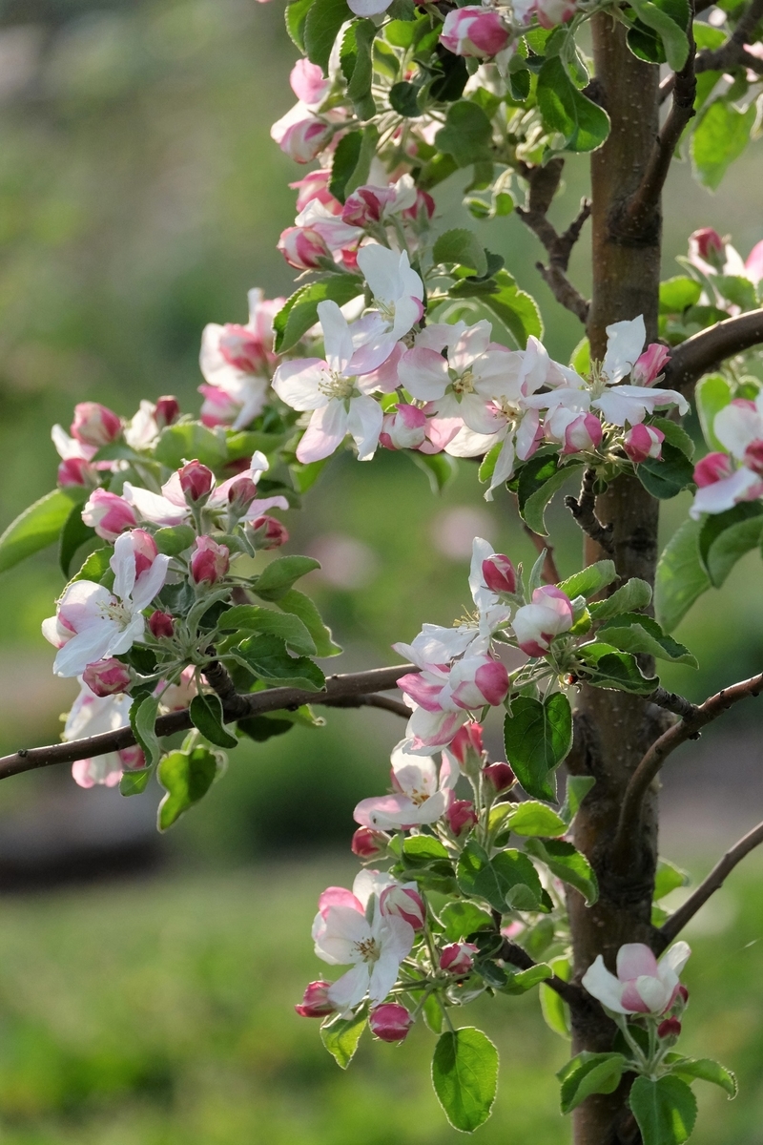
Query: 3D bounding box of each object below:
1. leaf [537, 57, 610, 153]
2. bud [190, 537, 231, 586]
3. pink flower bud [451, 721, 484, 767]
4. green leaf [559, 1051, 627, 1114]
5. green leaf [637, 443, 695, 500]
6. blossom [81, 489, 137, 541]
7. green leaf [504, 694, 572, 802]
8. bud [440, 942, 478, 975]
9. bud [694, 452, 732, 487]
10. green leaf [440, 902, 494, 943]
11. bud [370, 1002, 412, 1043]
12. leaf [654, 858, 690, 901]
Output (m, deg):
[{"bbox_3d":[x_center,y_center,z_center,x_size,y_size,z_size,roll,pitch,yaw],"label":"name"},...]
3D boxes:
[{"bbox_3d":[0.065,-0.160,2.350,0.024,0.033,0.012,-11,0,-6],"label":"leaf"},{"bbox_3d":[-0.060,-0.004,2.390,0.014,0.017,0.014,3,9,0],"label":"bud"},{"bbox_3d":[0.026,0.053,2.115,0.011,0.015,0.011,5,0,0],"label":"pink flower bud"},{"bbox_3d":[0.073,0.175,2.360,0.026,0.013,0.016,-40,29,-15],"label":"green leaf"},{"bbox_3d":[0.100,-0.035,2.410,0.026,0.021,0.008,22,-28,12],"label":"green leaf"},{"bbox_3d":[-0.083,-0.018,2.100,0.018,0.013,0.013,26,0,-14],"label":"blossom"},{"bbox_3d":[0.053,0.059,2.330,0.022,0.036,0.009,-5,0,9],"label":"green leaf"},{"bbox_3d":[0.024,0.123,2.190,0.011,0.011,0.013,0,-12,41],"label":"bud"},{"bbox_3d":[0.108,-0.034,2.230,0.014,0.012,0.012,-21,0,-25],"label":"bud"},{"bbox_3d":[0.027,0.113,2.200,0.018,0.015,0.010,0,7,0],"label":"green leaf"},{"bbox_3d":[0.003,0.157,2.390,0.015,0.014,0.014,-22,-17,-34],"label":"bud"},{"bbox_3d":[0.095,0.101,2.270,0.017,0.015,0.012,1,5,0],"label":"leaf"}]

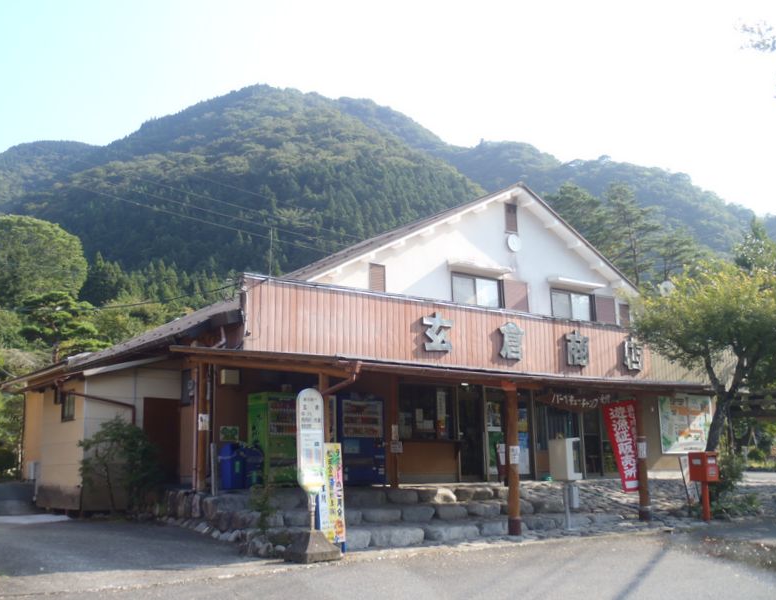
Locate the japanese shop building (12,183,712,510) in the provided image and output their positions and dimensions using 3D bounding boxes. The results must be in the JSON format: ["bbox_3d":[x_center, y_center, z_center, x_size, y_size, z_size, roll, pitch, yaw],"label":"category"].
[{"bbox_3d":[-0.215,1.249,20.492,14.700,7.100,11.400,7,-13,-37],"label":"japanese shop building"}]

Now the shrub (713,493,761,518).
[{"bbox_3d":[7.672,4.526,18.352,1.000,0.550,0.750,0,-10,0],"label":"shrub"}]

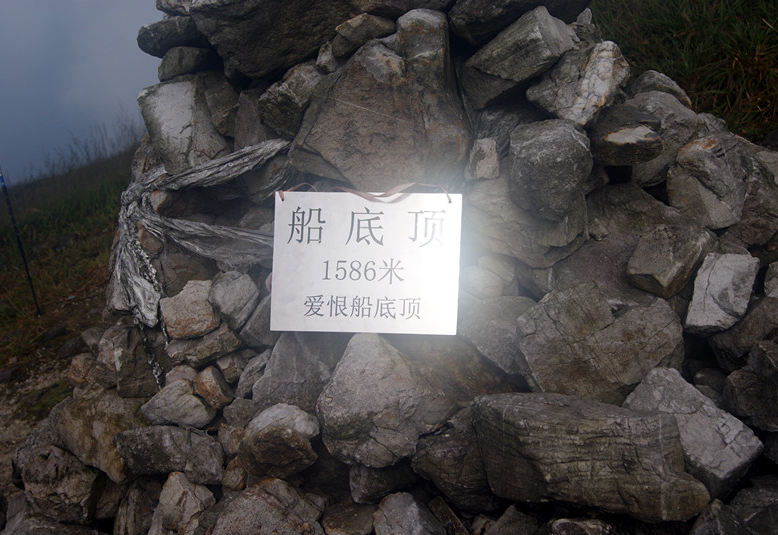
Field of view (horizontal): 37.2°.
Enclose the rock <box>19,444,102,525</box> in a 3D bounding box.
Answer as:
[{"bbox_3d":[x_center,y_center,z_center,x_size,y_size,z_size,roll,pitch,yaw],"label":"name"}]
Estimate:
[{"bbox_3d":[-0.687,0.454,2.420,0.168,0.158,0.155,0,10,0],"label":"rock"}]

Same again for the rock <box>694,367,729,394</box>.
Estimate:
[{"bbox_3d":[0.723,0.256,2.600,0.080,0.066,0.075,0,10,0],"label":"rock"}]

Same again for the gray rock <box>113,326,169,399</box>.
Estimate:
[{"bbox_3d":[-0.565,0.217,2.640,0.125,0.155,0.135,0,10,0],"label":"gray rock"}]

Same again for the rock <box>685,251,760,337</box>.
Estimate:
[{"bbox_3d":[0.738,0.058,2.560,0.155,0.170,0.130,0,8,-10],"label":"rock"}]

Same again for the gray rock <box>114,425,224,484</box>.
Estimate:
[{"bbox_3d":[-0.477,0.404,2.500,0.230,0.130,0.160,3,8,12],"label":"gray rock"}]

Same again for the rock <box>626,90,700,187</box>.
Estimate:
[{"bbox_3d":[0.688,-0.328,2.920,0.177,0.238,0.180,-3,9,-20],"label":"rock"}]

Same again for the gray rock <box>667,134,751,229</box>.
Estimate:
[{"bbox_3d":[0.737,-0.198,2.660,0.190,0.213,0.190,-1,7,-20],"label":"gray rock"}]

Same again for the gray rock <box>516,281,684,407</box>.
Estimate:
[{"bbox_3d":[0.455,0.164,2.500,0.357,0.259,0.220,2,7,0],"label":"gray rock"}]

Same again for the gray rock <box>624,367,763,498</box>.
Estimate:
[{"bbox_3d":[0.639,0.345,2.450,0.280,0.175,0.170,34,4,-8],"label":"gray rock"}]

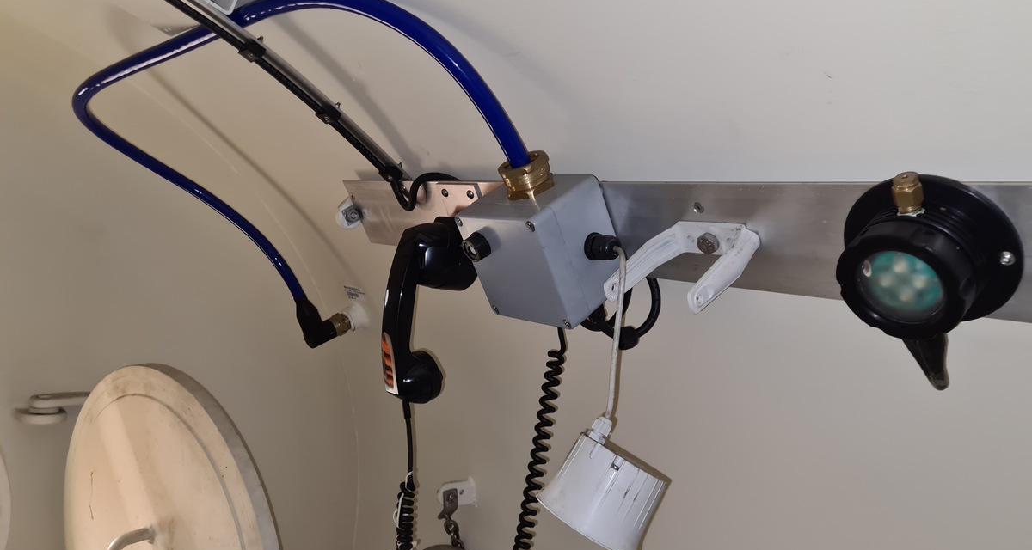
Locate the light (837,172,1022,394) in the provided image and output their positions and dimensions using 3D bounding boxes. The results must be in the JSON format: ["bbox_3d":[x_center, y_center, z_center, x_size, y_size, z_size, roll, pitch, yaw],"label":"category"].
[{"bbox_3d":[0.272,0.009,0.531,0.060,0.172,0.115,-37,28,-32],"label":"light"}]

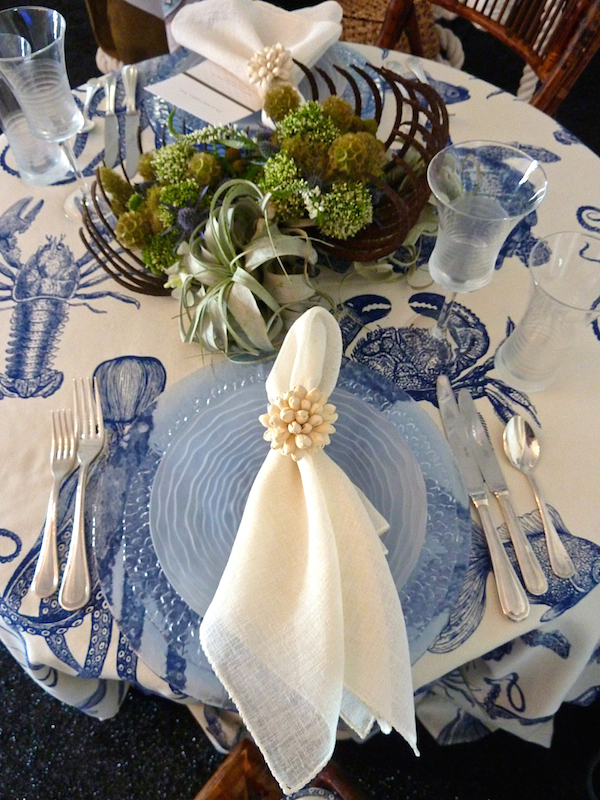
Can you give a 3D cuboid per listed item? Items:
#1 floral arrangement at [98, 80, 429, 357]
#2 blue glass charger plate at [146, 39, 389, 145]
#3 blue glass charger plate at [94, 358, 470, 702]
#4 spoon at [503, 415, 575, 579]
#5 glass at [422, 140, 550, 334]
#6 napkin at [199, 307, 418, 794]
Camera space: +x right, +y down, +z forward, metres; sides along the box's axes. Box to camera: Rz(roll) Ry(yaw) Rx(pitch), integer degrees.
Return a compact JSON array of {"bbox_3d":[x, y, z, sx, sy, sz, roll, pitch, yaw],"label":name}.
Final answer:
[{"bbox_3d":[-0.026,-0.225,0.614,0.415,0.150,0.305,-13,62,-7],"label":"floral arrangement"},{"bbox_3d":[-0.046,-0.413,0.791,0.329,0.019,0.329,0,61,0],"label":"blue glass charger plate"},{"bbox_3d":[-0.014,0.097,0.512,0.329,0.019,0.329,0,61,0],"label":"blue glass charger plate"},{"bbox_3d":[0.216,0.082,0.518,0.033,0.018,0.153,-5,61,-2],"label":"spoon"},{"bbox_3d":[0.144,-0.115,0.521,0.087,0.204,0.087,0,61,0],"label":"glass"},{"bbox_3d":[0.004,0.104,0.507,0.178,0.110,0.405,0,61,0],"label":"napkin"}]

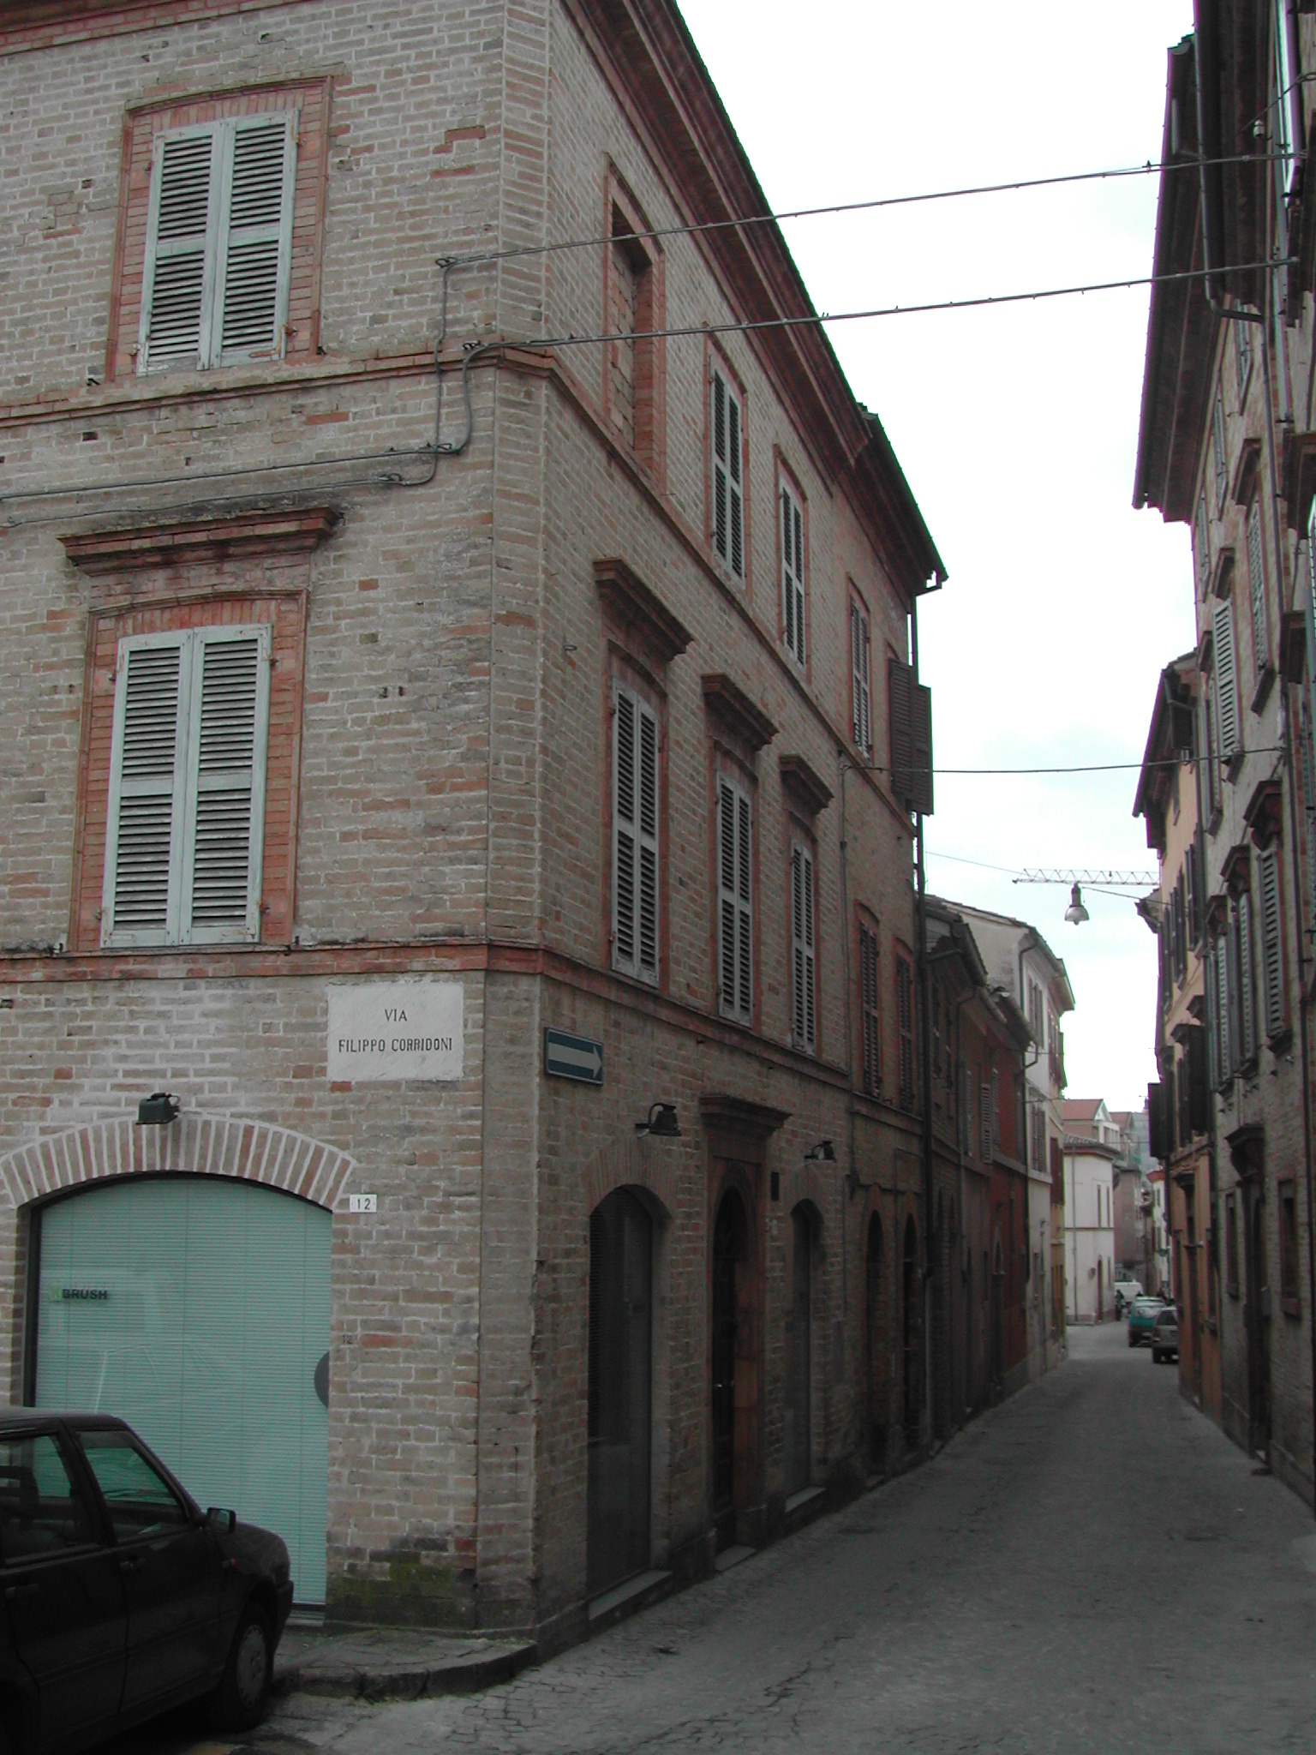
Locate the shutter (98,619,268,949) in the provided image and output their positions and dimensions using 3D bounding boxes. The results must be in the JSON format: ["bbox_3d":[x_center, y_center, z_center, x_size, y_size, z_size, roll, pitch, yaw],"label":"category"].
[{"bbox_3d":[-2.654,-0.515,10.847,0.970,1.800,0.070,-3,-11,15],"label":"shutter"}]

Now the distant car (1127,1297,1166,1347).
[{"bbox_3d":[14.941,13.481,58.643,1.530,1.480,3.550,-3,-11,16],"label":"distant car"}]

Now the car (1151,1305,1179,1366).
[{"bbox_3d":[13.721,11.914,50.516,1.580,1.420,3.750,-3,-12,15],"label":"car"}]

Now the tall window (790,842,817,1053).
[{"bbox_3d":[1.283,0.634,17.159,0.060,1.837,0.950,-3,-11,16],"label":"tall window"}]

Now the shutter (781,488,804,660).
[{"bbox_3d":[1.213,-2.760,17.489,0.060,1.542,0.986,-3,-11,16],"label":"shutter"}]

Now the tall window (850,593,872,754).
[{"bbox_3d":[2.145,-2.082,20.248,0.070,1.580,1.000,-3,-11,16],"label":"tall window"}]

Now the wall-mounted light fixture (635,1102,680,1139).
[{"bbox_3d":[-0.001,1.527,12.042,0.240,0.200,0.190,-3,-11,16],"label":"wall-mounted light fixture"}]

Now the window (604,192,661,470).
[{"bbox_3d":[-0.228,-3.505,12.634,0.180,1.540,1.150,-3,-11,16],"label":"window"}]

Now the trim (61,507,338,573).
[{"bbox_3d":[-2.654,-1.906,11.015,1.720,0.200,0.180,-3,-11,15],"label":"trim"}]

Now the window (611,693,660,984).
[{"bbox_3d":[-0.165,-0.261,12.317,0.090,1.837,1.021,-3,-11,16],"label":"window"}]

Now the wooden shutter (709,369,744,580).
[{"bbox_3d":[0.526,-3.175,15.210,0.090,1.552,0.996,-3,-11,16],"label":"wooden shutter"}]

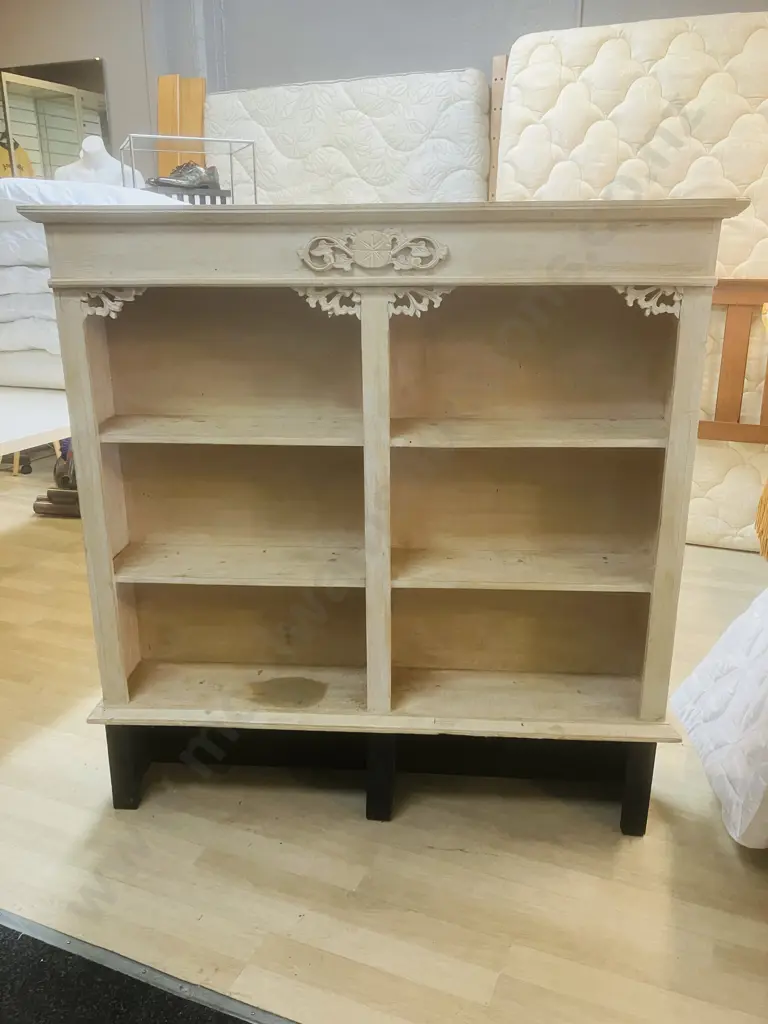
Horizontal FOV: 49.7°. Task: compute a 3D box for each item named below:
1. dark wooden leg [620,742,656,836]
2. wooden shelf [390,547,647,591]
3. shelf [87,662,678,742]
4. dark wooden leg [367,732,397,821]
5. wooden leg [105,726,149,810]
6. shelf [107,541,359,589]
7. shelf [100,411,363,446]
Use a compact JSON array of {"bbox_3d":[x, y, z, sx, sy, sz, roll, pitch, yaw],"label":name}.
[{"bbox_3d":[0.517,0.550,1.701,0.051,0.231,0.047,1,17,4],"label":"dark wooden leg"},{"bbox_3d":[0.299,0.126,1.815,0.572,0.016,0.198,1,18,4],"label":"wooden shelf"},{"bbox_3d":[-0.006,0.433,1.918,1.304,0.037,0.233,1,18,4],"label":"shelf"},{"bbox_3d":[-0.010,0.539,1.746,0.051,0.231,0.047,1,17,4],"label":"dark wooden leg"},{"bbox_3d":[-0.558,0.530,1.786,0.051,0.231,0.047,1,17,4],"label":"wooden leg"},{"bbox_3d":[-0.309,0.117,1.860,0.577,0.016,0.198,1,18,4],"label":"shelf"},{"bbox_3d":[-0.292,-0.161,1.628,0.529,0.017,0.188,1,17,4],"label":"shelf"}]

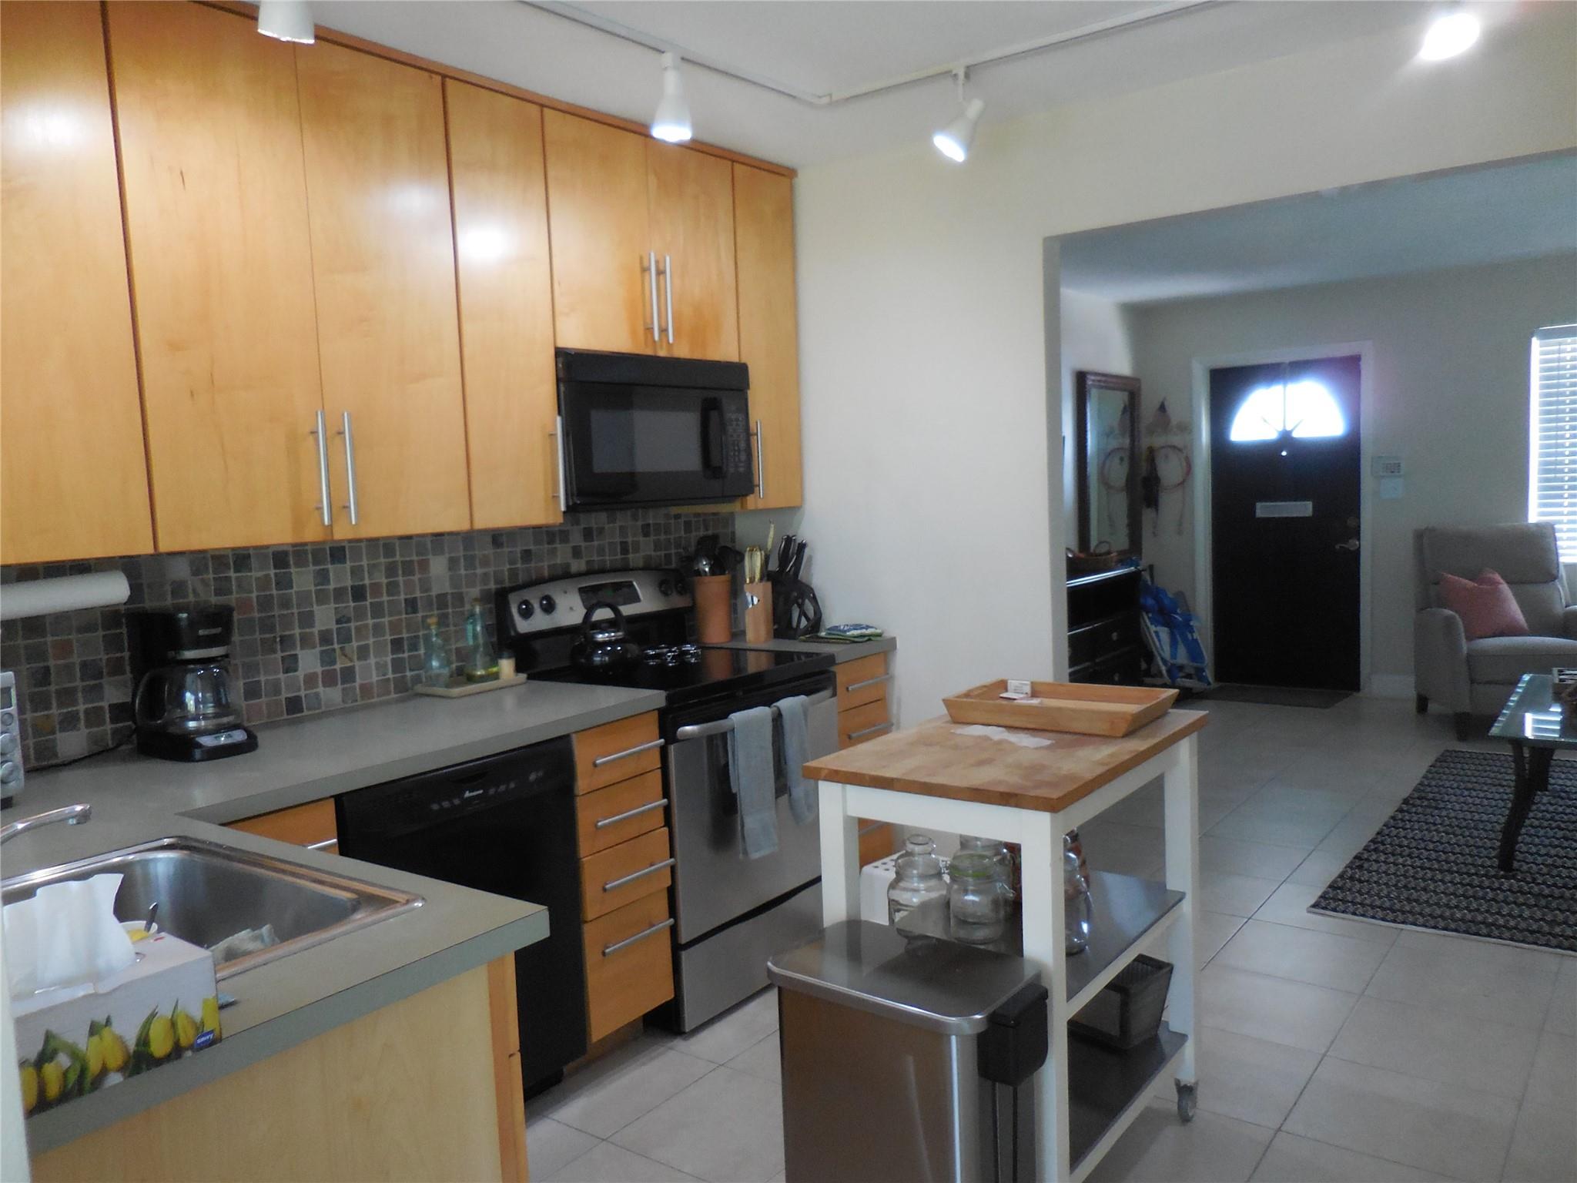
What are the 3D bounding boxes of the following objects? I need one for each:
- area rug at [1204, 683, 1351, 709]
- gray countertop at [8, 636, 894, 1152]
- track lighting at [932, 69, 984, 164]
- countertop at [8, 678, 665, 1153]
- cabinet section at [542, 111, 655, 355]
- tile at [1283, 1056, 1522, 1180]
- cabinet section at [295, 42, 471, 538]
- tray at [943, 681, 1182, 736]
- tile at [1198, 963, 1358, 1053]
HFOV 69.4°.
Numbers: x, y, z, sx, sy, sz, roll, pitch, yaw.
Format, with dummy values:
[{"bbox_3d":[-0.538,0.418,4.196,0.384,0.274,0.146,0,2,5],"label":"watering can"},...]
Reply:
[{"bbox_3d":[3.006,0.646,7.072,0.780,0.010,0.560,1,6,38],"label":"area rug"},{"bbox_3d":[-0.423,0.307,2.451,1.587,0.036,2.890,1,6,38],"label":"gray countertop"},{"bbox_3d":[0.451,-1.260,3.002,0.135,0.235,0.095,-3,5,-3],"label":"track lighting"},{"bbox_3d":[-0.748,0.357,2.035,1.587,0.036,1.829,1,6,38],"label":"countertop"},{"bbox_3d":[-0.637,-0.969,3.223,0.324,0.607,0.387,1,6,37],"label":"cabinet section"},{"bbox_3d":[1.332,1.146,2.481,0.401,0.012,0.398,1,6,38],"label":"tile"},{"bbox_3d":[-1.038,-0.671,2.704,0.324,1.075,0.373,1,6,37],"label":"cabinet section"},{"bbox_3d":[0.578,0.245,2.433,0.415,0.055,0.292,1,6,38],"label":"tray"},{"bbox_3d":[1.231,1.080,2.962,0.395,0.010,0.386,1,6,38],"label":"tile"}]

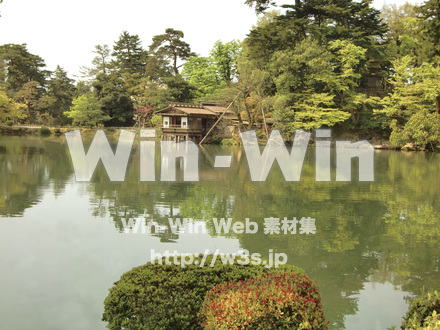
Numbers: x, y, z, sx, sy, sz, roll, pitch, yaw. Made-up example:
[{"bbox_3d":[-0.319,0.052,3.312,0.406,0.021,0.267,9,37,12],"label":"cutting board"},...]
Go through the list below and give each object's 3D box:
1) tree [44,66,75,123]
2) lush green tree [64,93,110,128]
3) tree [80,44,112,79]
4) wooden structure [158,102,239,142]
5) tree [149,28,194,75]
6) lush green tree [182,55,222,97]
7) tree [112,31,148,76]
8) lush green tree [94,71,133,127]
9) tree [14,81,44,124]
[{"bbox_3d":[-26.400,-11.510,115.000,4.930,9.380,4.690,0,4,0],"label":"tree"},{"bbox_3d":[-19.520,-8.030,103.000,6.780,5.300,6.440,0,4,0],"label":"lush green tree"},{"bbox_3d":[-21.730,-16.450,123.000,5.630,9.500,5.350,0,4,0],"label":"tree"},{"bbox_3d":[-2.398,-4.652,77.824,5.000,4.500,8.300,4,4,38],"label":"wooden structure"},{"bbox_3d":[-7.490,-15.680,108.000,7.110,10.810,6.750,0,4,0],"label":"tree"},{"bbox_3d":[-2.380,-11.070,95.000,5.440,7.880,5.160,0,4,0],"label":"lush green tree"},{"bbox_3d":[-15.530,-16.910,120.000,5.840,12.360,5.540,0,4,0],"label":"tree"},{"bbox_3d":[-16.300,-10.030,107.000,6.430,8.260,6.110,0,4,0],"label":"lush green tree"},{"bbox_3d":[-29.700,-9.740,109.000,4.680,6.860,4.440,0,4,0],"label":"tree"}]

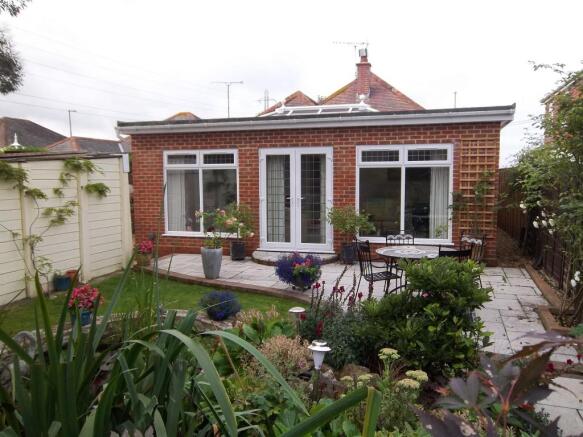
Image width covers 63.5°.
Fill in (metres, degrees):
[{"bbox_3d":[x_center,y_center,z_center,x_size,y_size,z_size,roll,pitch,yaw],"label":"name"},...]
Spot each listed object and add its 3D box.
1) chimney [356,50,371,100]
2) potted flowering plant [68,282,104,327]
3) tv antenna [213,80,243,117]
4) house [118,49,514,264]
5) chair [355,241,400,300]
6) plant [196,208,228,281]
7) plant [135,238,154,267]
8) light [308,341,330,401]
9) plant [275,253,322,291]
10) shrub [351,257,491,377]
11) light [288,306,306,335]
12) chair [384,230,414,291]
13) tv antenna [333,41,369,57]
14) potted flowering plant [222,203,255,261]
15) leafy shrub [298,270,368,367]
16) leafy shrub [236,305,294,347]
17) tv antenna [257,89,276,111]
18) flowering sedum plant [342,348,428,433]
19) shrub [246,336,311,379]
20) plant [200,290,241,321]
[{"bbox_3d":[2.695,-5.394,17.600,0.520,1.780,0.520,1,5,16],"label":"chimney"},{"bbox_3d":[-2.499,1.043,5.720,0.400,0.500,0.390,-3,6,-24],"label":"potted flowering plant"},{"bbox_3d":[-2.647,-4.942,19.500,1.250,1.550,0.350,-1,5,0],"label":"tv antenna"},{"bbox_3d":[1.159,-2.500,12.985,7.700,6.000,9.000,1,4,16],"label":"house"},{"bbox_3d":[1.060,0.710,5.700,0.510,0.880,0.470,-2,6,-19],"label":"chair"},{"bbox_3d":[-1.297,0.415,7.740,0.530,1.130,0.500,-1,5,-10],"label":"plant"},{"bbox_3d":[-2.641,0.586,8.500,0.360,0.500,0.360,0,4,0],"label":"plant"},{"bbox_3d":[0.184,1.009,3.100,0.145,0.420,0.145,-1,5,0],"label":"light"},{"bbox_3d":[0.104,0.792,7.020,0.690,0.540,0.640,-1,5,0],"label":"plant"},{"bbox_3d":[1.026,0.728,3.720,1.040,0.860,0.900,0,4,0],"label":"shrub"},{"bbox_3d":[0.052,0.954,4.050,0.145,0.350,0.145,0,4,0],"label":"light"},{"bbox_3d":[1.349,0.589,5.680,0.420,0.880,0.500,0,4,3],"label":"chair"},{"bbox_3d":[2.040,-5.860,16.300,1.220,0.500,0.400,0,4,-3],"label":"tv antenna"},{"bbox_3d":[-1.014,0.243,9.020,0.600,1.100,0.570,0,4,0],"label":"potted flowering plant"},{"bbox_3d":[0.365,0.900,4.200,0.600,0.800,0.580,-1,5,0],"label":"leafy shrub"},{"bbox_3d":[-0.263,1.054,4.600,0.580,0.420,0.520,-1,5,0],"label":"leafy shrub"},{"bbox_3d":[-1.113,-5.300,21.000,0.880,1.000,0.350,-1,5,0],"label":"tv antenna"},{"bbox_3d":[0.562,1.031,2.850,0.500,0.480,0.450,0,4,0],"label":"flowering sedum plant"},{"bbox_3d":[-0.108,1.027,3.650,0.510,0.360,0.460,0,4,0],"label":"shrub"},{"bbox_3d":[-0.798,0.944,5.300,0.450,0.340,0.440,0,4,0],"label":"plant"}]

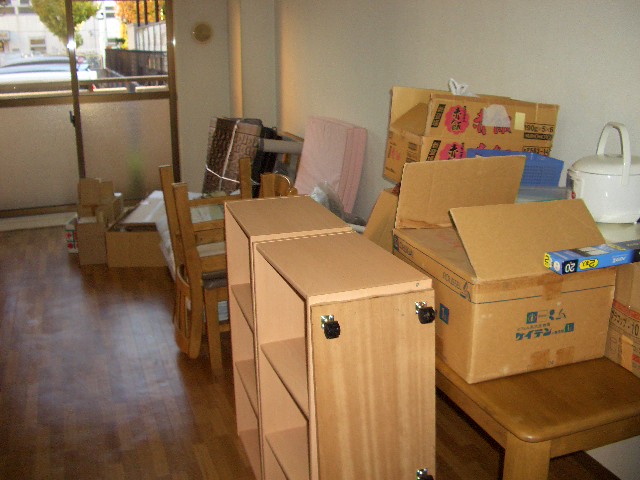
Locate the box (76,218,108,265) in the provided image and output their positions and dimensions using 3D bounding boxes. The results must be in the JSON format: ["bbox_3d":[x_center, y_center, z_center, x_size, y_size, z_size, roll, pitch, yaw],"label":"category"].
[{"bbox_3d":[-1.569,-0.003,4.438,0.165,0.295,0.240,-6,17,-18],"label":"box"}]

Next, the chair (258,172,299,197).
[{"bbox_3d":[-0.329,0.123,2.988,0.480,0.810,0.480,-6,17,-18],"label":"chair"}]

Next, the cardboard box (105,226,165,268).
[{"bbox_3d":[-1.219,0.031,4.405,0.380,0.237,0.270,-1,16,2],"label":"cardboard box"}]

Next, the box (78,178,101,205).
[{"bbox_3d":[-1.573,-0.328,4.433,0.150,0.200,0.160,-6,17,-18],"label":"box"}]

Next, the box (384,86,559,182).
[{"bbox_3d":[0.492,-0.323,2.108,0.495,0.285,0.220,-1,17,-23],"label":"box"}]

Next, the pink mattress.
[{"bbox_3d":[0.024,-0.288,4.157,0.120,0.940,0.760,4,13,-20],"label":"pink mattress"}]

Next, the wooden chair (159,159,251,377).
[{"bbox_3d":[-0.466,0.095,3.042,0.500,0.840,0.520,-6,17,-18],"label":"wooden chair"}]

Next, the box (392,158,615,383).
[{"bbox_3d":[0.432,0.040,1.609,0.362,0.405,0.445,-6,17,-18],"label":"box"}]

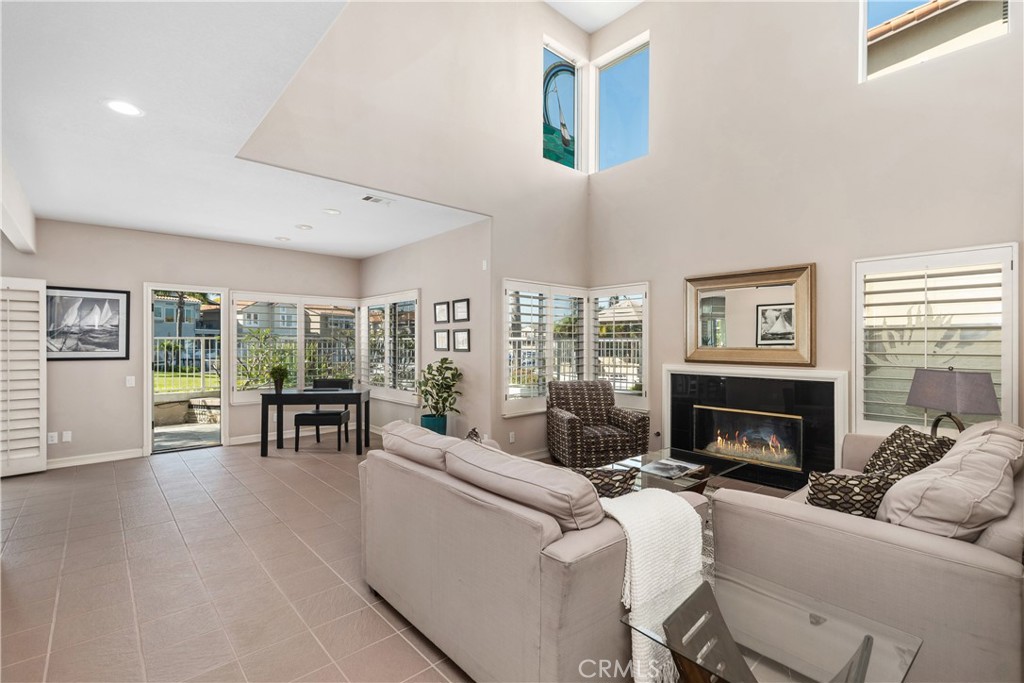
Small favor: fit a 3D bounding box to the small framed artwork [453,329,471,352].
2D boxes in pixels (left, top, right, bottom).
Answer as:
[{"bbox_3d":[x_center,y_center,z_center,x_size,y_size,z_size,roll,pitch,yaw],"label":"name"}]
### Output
[{"bbox_3d":[-0.570,-0.006,5.273,0.022,0.256,0.326,0,0,-42],"label":"small framed artwork"}]

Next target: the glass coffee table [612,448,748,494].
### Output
[{"bbox_3d":[1.203,1.188,3.507,1.200,0.430,0.690,0,0,-40],"label":"glass coffee table"}]

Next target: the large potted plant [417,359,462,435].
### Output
[{"bbox_3d":[-0.836,0.786,5.210,0.540,1.228,0.540,0,0,0],"label":"large potted plant"}]

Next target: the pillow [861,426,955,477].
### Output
[{"bbox_3d":[2.690,0.810,3.090,0.150,0.430,0.430,37,3,-12],"label":"pillow"}]

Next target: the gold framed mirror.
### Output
[{"bbox_3d":[2.338,-0.235,4.573,0.065,0.920,1.213,0,0,-42],"label":"gold framed mirror"}]

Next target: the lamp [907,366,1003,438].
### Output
[{"bbox_3d":[3.104,0.505,3.220,0.255,0.650,0.469,0,0,8],"label":"lamp"}]

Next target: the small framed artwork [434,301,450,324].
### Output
[{"bbox_3d":[-0.867,-0.353,5.636,0.025,0.267,0.308,0,0,-42],"label":"small framed artwork"}]

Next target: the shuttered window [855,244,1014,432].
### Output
[{"bbox_3d":[3.277,0.070,3.589,0.080,1.540,0.950,0,0,-42],"label":"shuttered window"}]

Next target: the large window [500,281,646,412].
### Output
[{"bbox_3d":[0.770,0.070,5.244,1.531,1.540,0.913,0,0,-42],"label":"large window"}]

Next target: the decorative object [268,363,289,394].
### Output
[{"bbox_3d":[-2.900,0.467,5.670,0.225,0.355,0.225,0,0,0],"label":"decorative object"}]

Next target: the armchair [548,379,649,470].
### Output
[{"bbox_3d":[0.952,0.945,5.243,0.920,0.910,0.790,0,0,-13],"label":"armchair"}]

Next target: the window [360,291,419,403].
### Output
[{"bbox_3d":[-1.846,0.075,6.723,0.080,1.550,1.881,0,0,-42],"label":"window"}]

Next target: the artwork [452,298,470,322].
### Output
[{"bbox_3d":[-0.575,-0.352,5.280,0.022,0.256,0.321,0,0,-42],"label":"artwork"}]

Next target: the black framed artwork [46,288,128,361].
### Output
[{"bbox_3d":[-4.940,-0.190,5.111,1.000,0.818,0.030,0,0,-42],"label":"black framed artwork"}]

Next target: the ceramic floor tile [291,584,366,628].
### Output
[{"bbox_3d":[-0.969,1.405,2.421,0.305,0.010,0.305,0,0,-42],"label":"ceramic floor tile"}]

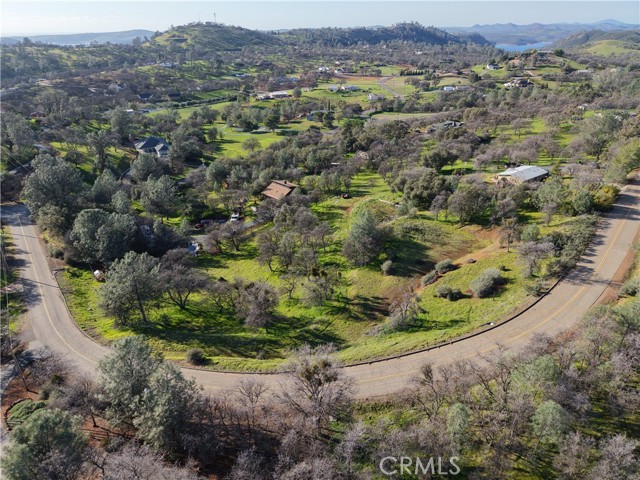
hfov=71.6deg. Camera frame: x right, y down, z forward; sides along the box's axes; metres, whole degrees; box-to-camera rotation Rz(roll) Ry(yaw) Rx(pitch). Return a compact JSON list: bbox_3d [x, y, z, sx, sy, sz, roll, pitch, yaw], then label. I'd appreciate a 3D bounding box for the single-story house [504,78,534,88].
[{"bbox_3d":[172.240,-135.360,385.000,21.500,5.800,12.000,0,26,0],"label":"single-story house"}]

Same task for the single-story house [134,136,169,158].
[{"bbox_3d":[-75.730,-41.470,200.000,14.500,6.000,12.000,-12,28,-24],"label":"single-story house"}]

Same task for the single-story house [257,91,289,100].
[{"bbox_3d":[-36.160,-112.120,345.000,24.000,5.200,11.000,-8,27,-16],"label":"single-story house"}]

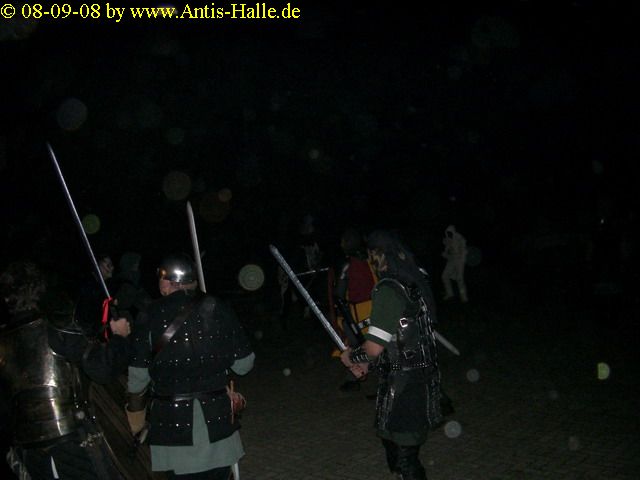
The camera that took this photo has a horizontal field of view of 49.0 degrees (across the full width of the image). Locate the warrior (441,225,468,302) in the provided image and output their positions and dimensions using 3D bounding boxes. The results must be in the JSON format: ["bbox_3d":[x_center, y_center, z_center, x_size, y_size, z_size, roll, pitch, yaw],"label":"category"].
[{"bbox_3d":[2.997,0.522,15.600,0.580,1.720,0.500,1,3,37],"label":"warrior"}]

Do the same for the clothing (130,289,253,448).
[{"bbox_3d":[-0.704,0.704,3.850,0.650,0.860,0.420,-2,2,-16],"label":"clothing"}]

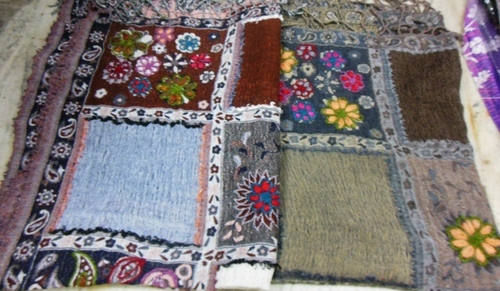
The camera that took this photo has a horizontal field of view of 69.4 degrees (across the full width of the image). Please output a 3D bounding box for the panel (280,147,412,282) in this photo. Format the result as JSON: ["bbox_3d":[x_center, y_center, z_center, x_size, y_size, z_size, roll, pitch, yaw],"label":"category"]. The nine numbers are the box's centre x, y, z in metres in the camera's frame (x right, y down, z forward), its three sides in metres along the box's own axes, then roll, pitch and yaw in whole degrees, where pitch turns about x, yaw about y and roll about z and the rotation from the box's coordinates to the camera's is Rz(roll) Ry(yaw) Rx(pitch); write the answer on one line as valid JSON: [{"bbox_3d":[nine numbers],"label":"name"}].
[{"bbox_3d":[0.137,0.101,0.551,0.185,0.012,0.206,3,61,1],"label":"panel"}]

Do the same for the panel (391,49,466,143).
[{"bbox_3d":[0.335,-0.097,0.661,0.136,0.012,0.214,3,61,1],"label":"panel"}]

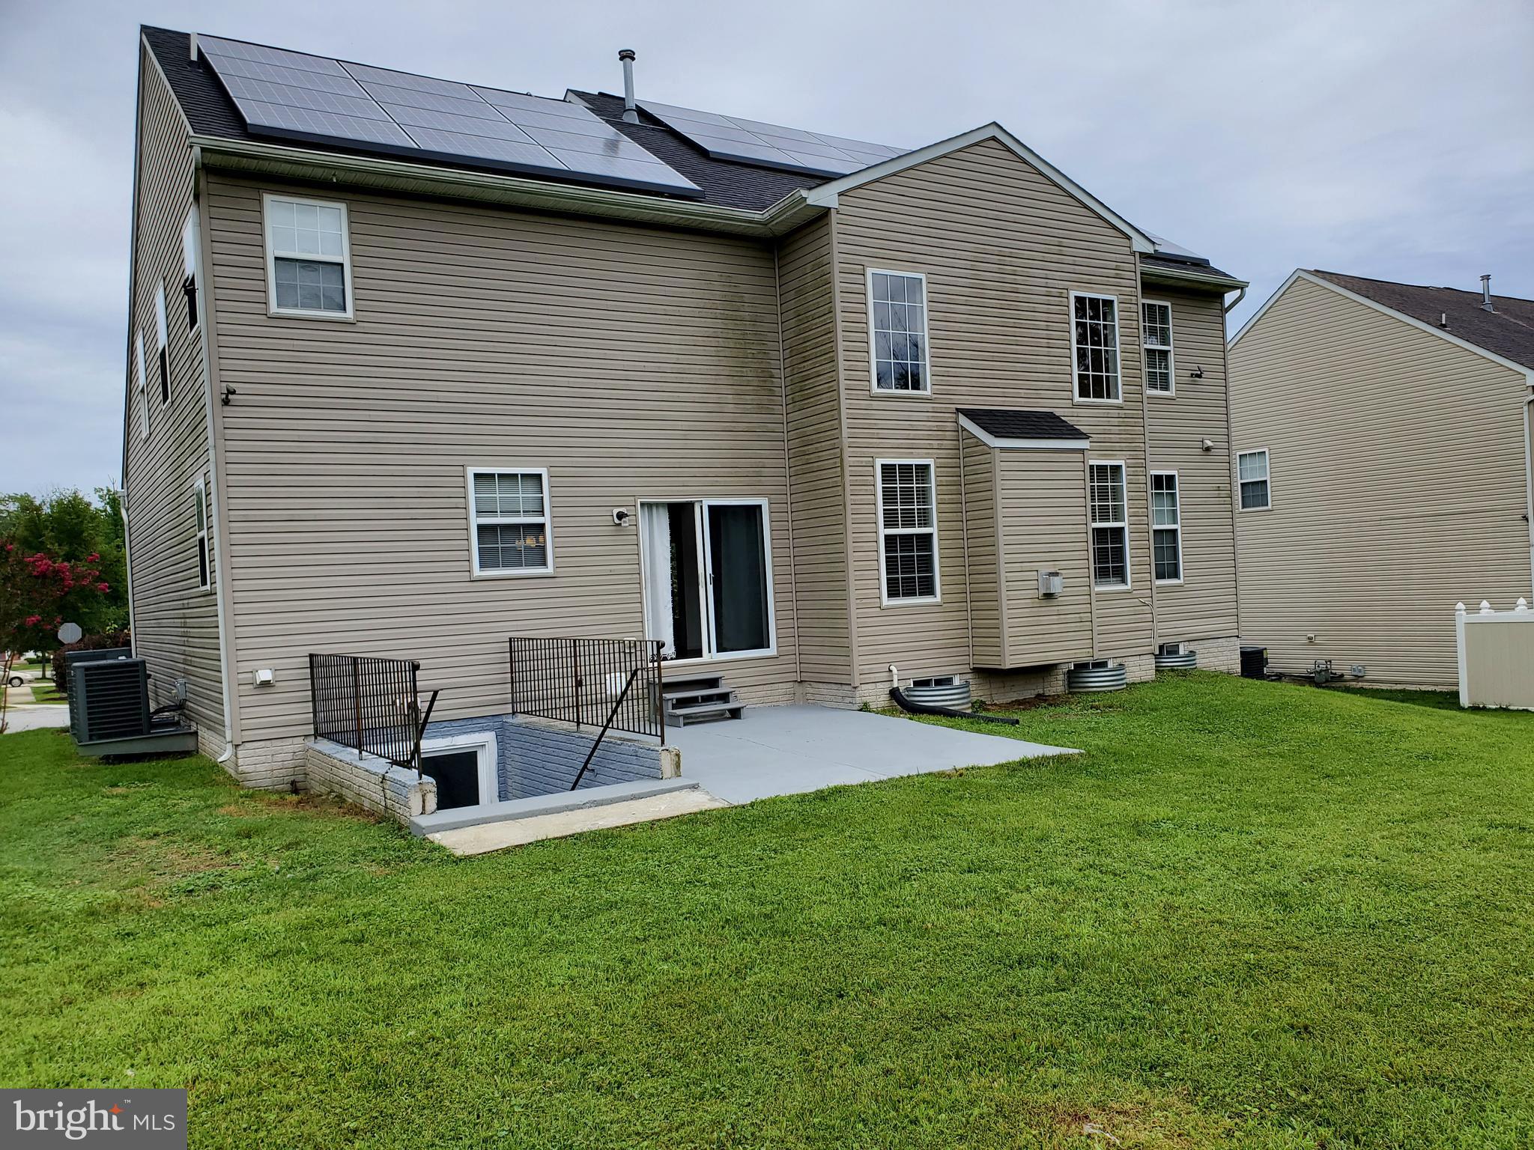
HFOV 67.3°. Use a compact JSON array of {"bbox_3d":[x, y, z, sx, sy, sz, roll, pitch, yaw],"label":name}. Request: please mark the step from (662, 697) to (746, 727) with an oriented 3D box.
[{"bbox_3d":[-0.673,1.610,13.159,0.900,0.180,0.310,-3,0,-31],"label":"step"}]

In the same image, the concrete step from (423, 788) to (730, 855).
[{"bbox_3d":[-1.273,1.765,8.130,2.100,0.100,0.700,-3,0,-31],"label":"concrete step"}]

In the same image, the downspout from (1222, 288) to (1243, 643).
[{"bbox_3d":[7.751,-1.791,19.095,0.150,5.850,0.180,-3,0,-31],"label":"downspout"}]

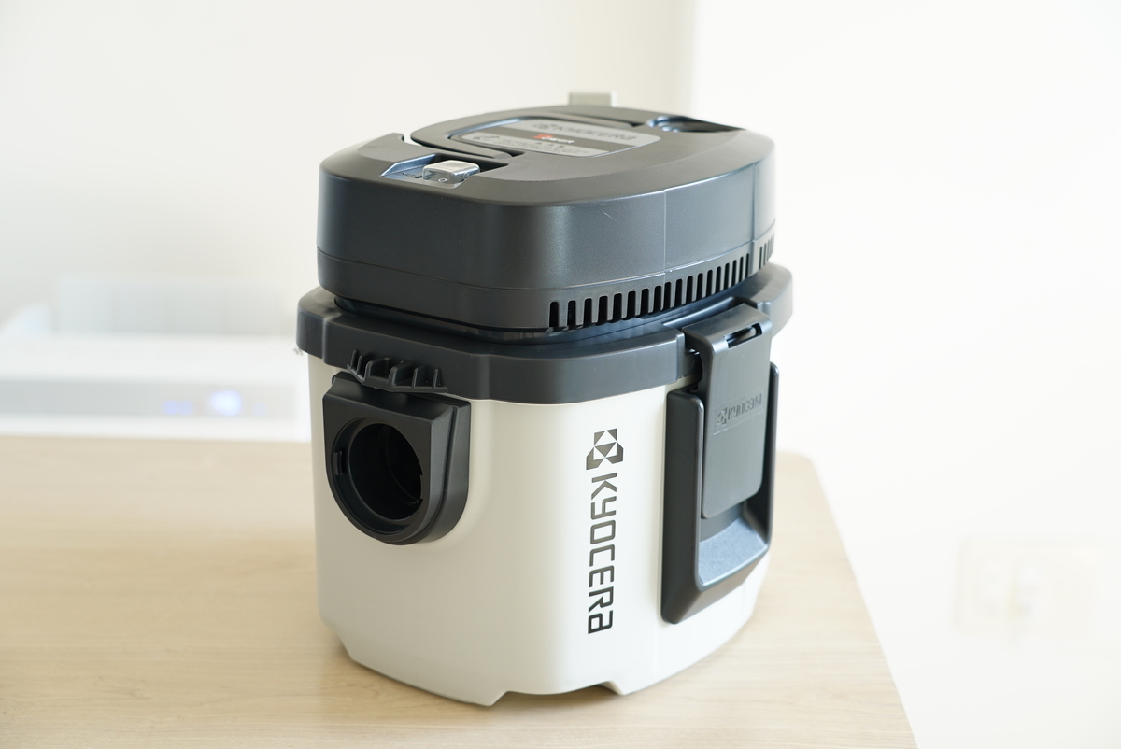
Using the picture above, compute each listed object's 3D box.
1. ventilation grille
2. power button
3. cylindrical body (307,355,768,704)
[{"bbox_3d":[0.066,-0.055,1.194,0.039,0.019,0.226,13,21,36],"label":"ventilation grille"},{"bbox_3d":[-0.061,-0.117,1.149,0.026,0.010,0.025,13,21,36],"label":"power button"},{"bbox_3d":[-0.006,0.062,1.298,0.234,0.200,0.280,13,21,36],"label":"cylindrical body"}]

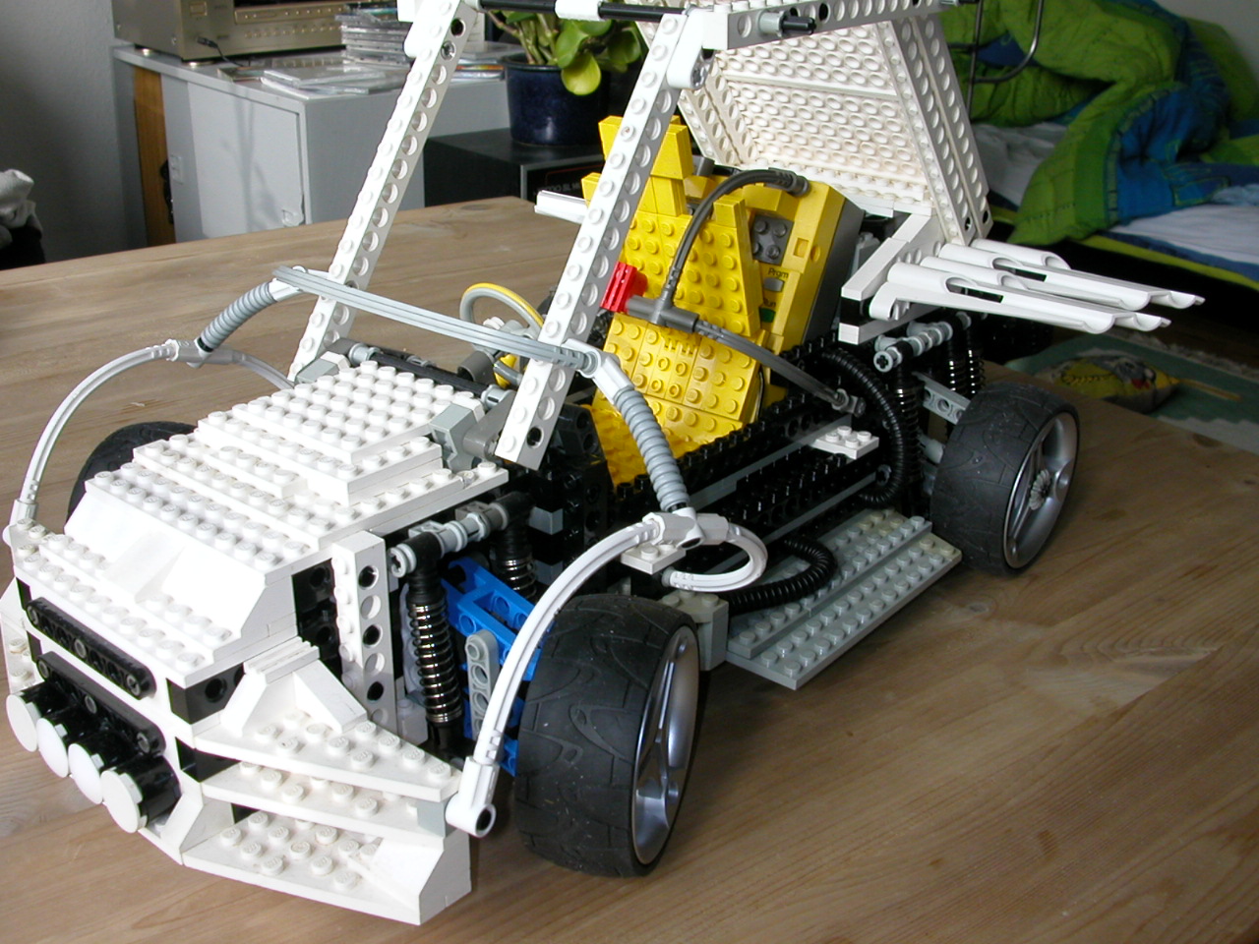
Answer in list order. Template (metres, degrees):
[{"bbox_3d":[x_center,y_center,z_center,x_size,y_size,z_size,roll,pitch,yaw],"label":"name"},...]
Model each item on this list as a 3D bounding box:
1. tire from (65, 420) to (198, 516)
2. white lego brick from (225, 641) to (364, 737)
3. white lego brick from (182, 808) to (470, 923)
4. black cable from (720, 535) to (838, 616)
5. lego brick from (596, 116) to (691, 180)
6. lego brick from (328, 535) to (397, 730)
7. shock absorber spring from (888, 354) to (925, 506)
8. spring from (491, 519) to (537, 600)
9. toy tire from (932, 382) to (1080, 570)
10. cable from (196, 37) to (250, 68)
[{"bbox_3d":[-0.153,0.020,0.448,0.029,0.070,0.070,8,25,16],"label":"tire"},{"bbox_3d":[-0.076,0.051,0.305,0.024,0.013,0.024,19,31,36],"label":"white lego brick"},{"bbox_3d":[-0.069,0.085,0.303,0.057,0.016,0.038,19,31,36],"label":"white lego brick"},{"bbox_3d":[0.045,0.034,0.432,0.029,0.010,0.060,19,30,36],"label":"black cable"},{"bbox_3d":[0.006,-0.106,0.438,0.032,0.016,0.007,19,46,36],"label":"lego brick"},{"bbox_3d":[-0.066,0.046,0.339,0.008,0.064,0.011,19,30,36],"label":"lego brick"},{"bbox_3d":[0.105,-0.016,0.506,0.011,0.061,0.011,11,32,40],"label":"shock absorber spring"},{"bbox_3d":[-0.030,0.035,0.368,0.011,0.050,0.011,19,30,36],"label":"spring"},{"bbox_3d":[0.138,0.002,0.488,0.034,0.069,0.069,19,30,35],"label":"toy tire"},{"bbox_3d":[-0.656,-0.676,2.170,0.065,0.046,0.065,-19,31,-35],"label":"cable"}]

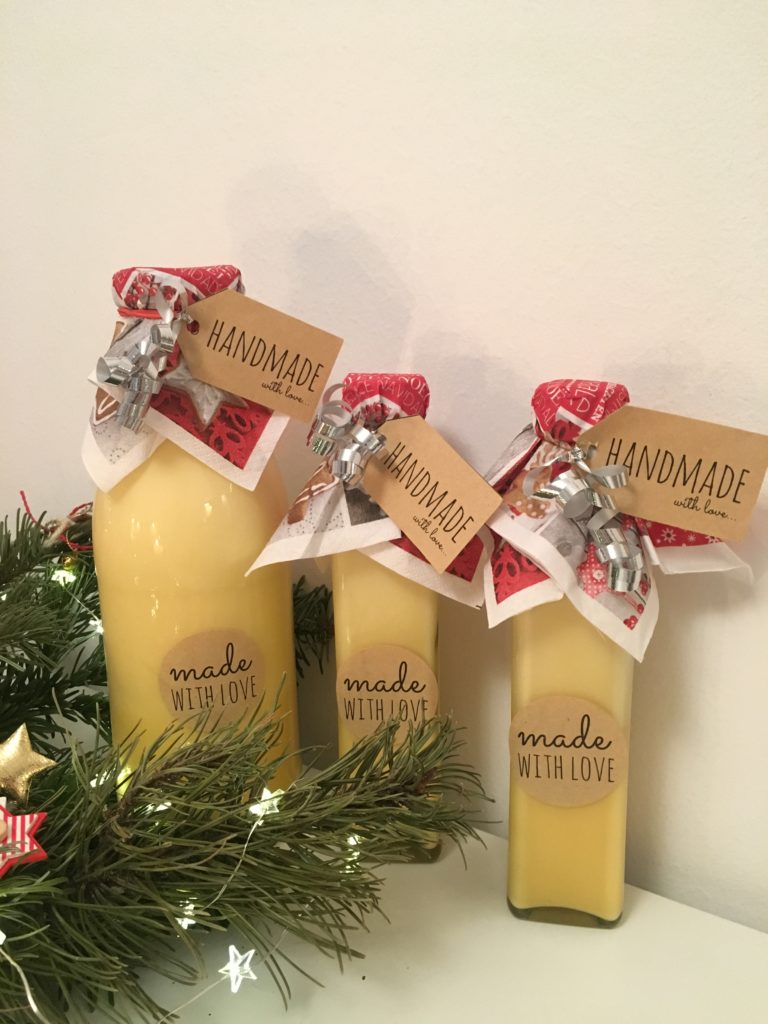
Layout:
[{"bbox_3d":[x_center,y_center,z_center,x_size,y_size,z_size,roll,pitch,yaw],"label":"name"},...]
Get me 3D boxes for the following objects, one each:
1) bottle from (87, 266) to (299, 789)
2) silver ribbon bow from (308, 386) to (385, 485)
[{"bbox_3d":[-0.084,0.028,0.387,0.090,0.263,0.090,-4,12,-12],"label":"bottle"},{"bbox_3d":[-0.015,-0.031,0.344,0.032,0.040,0.028,1,12,8],"label":"silver ribbon bow"}]

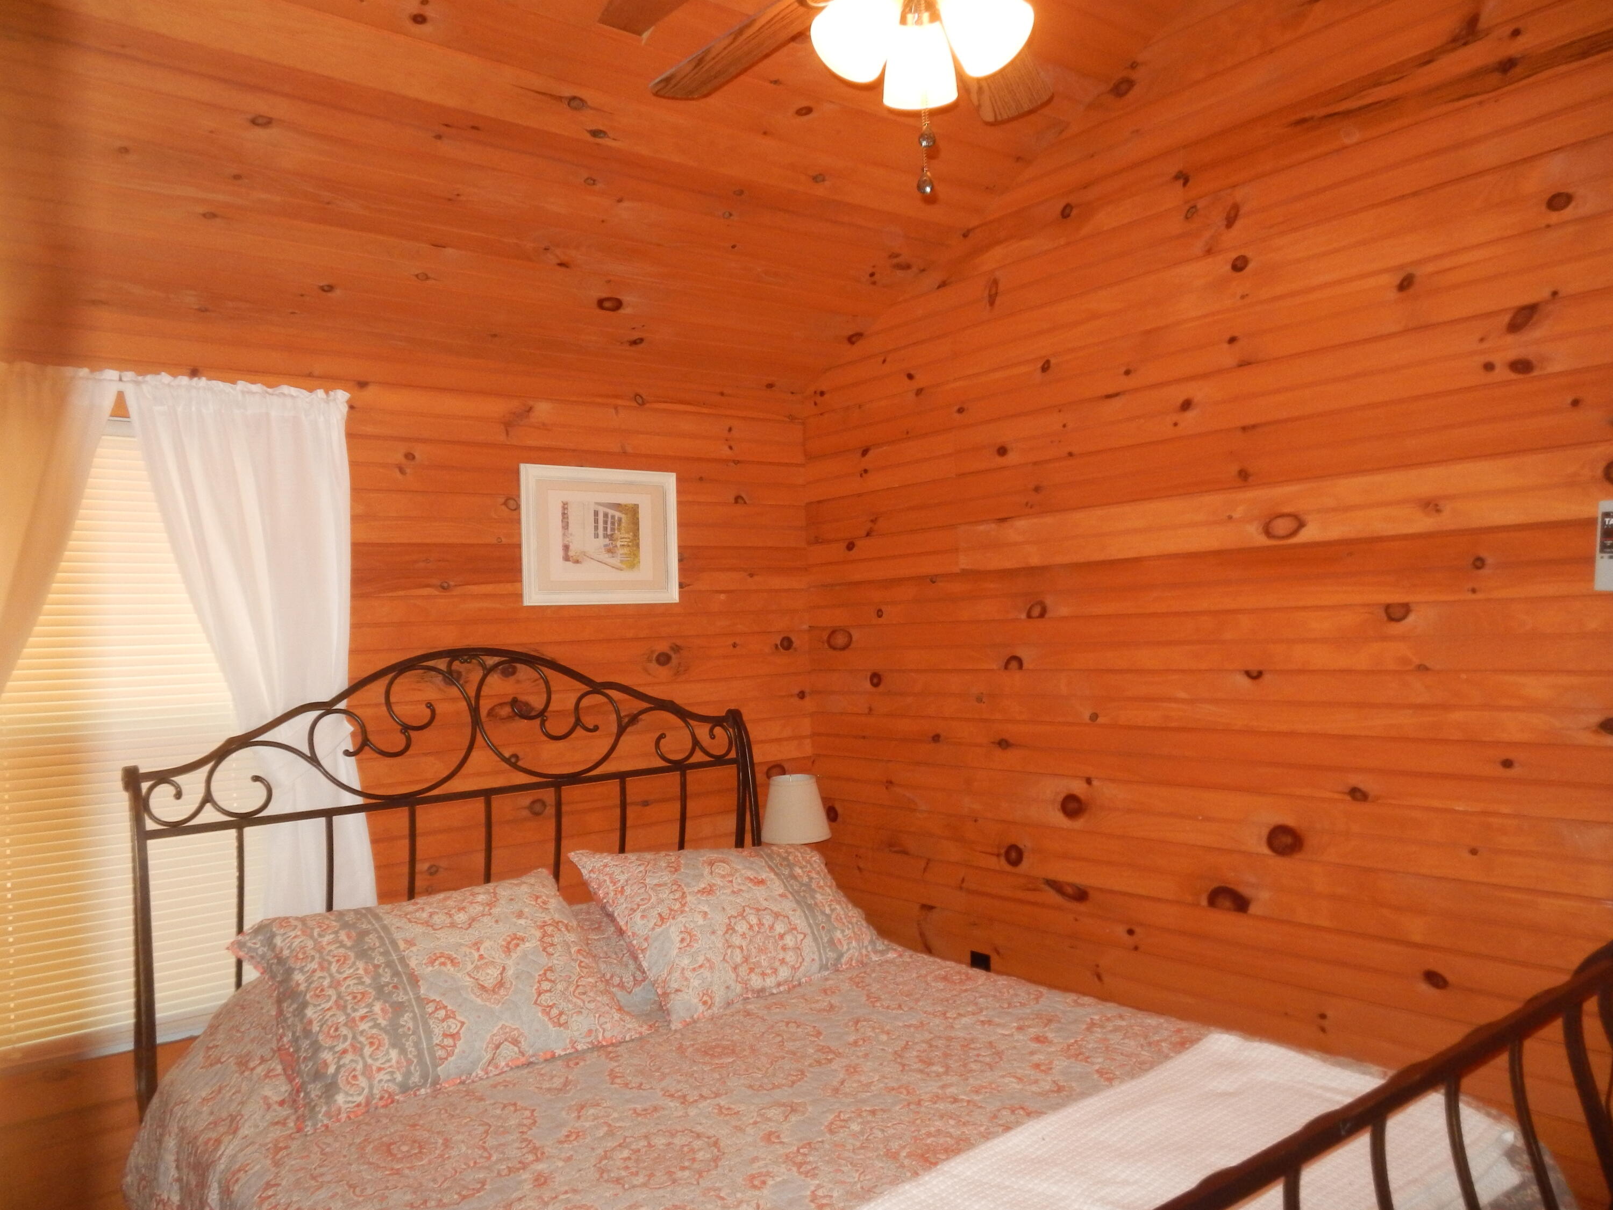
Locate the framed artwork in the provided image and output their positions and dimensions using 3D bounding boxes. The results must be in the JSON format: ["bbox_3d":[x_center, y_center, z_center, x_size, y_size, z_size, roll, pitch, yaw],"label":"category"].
[{"bbox_3d":[-0.569,-0.188,3.231,0.483,0.375,0.025,-1,-2,-39],"label":"framed artwork"}]

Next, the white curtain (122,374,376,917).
[{"bbox_3d":[-1.228,0.281,2.610,0.502,1.560,0.100,-1,-2,-39],"label":"white curtain"}]

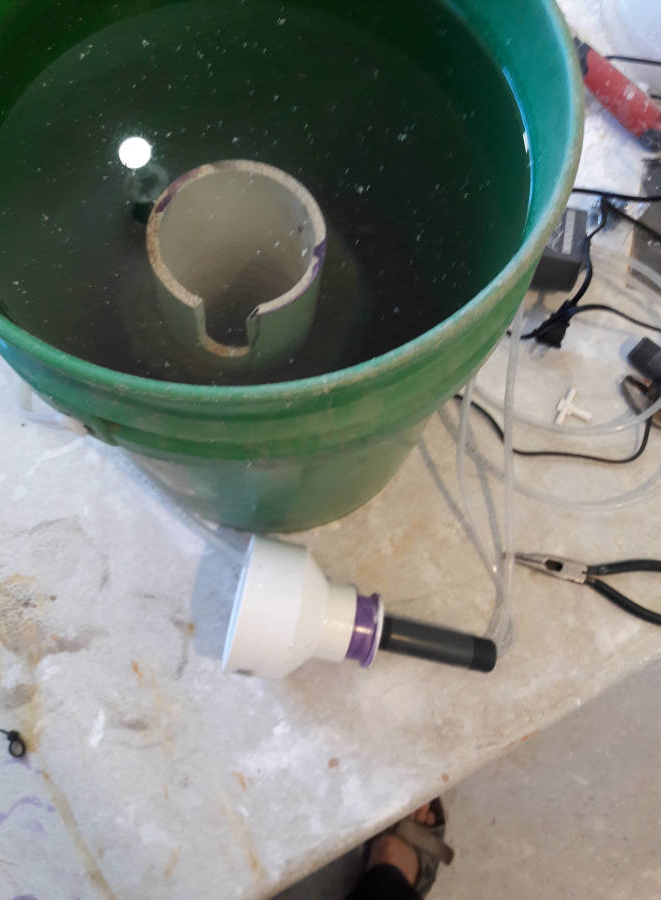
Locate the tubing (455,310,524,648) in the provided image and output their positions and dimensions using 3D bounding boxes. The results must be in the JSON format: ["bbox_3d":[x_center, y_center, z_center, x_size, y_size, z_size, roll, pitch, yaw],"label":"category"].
[{"bbox_3d":[0.124,0.025,0.567,0.055,0.140,0.240,-1,74,-3],"label":"tubing"}]

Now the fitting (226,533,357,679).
[{"bbox_3d":[-0.028,0.127,0.565,0.089,0.101,0.101,14,73,-9],"label":"fitting"}]

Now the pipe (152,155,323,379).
[{"bbox_3d":[-0.049,-0.086,0.422,0.088,0.136,0.088,2,74,-3],"label":"pipe"}]

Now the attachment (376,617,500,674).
[{"bbox_3d":[0.087,0.156,0.583,0.096,0.028,0.028,14,73,-9],"label":"attachment"}]

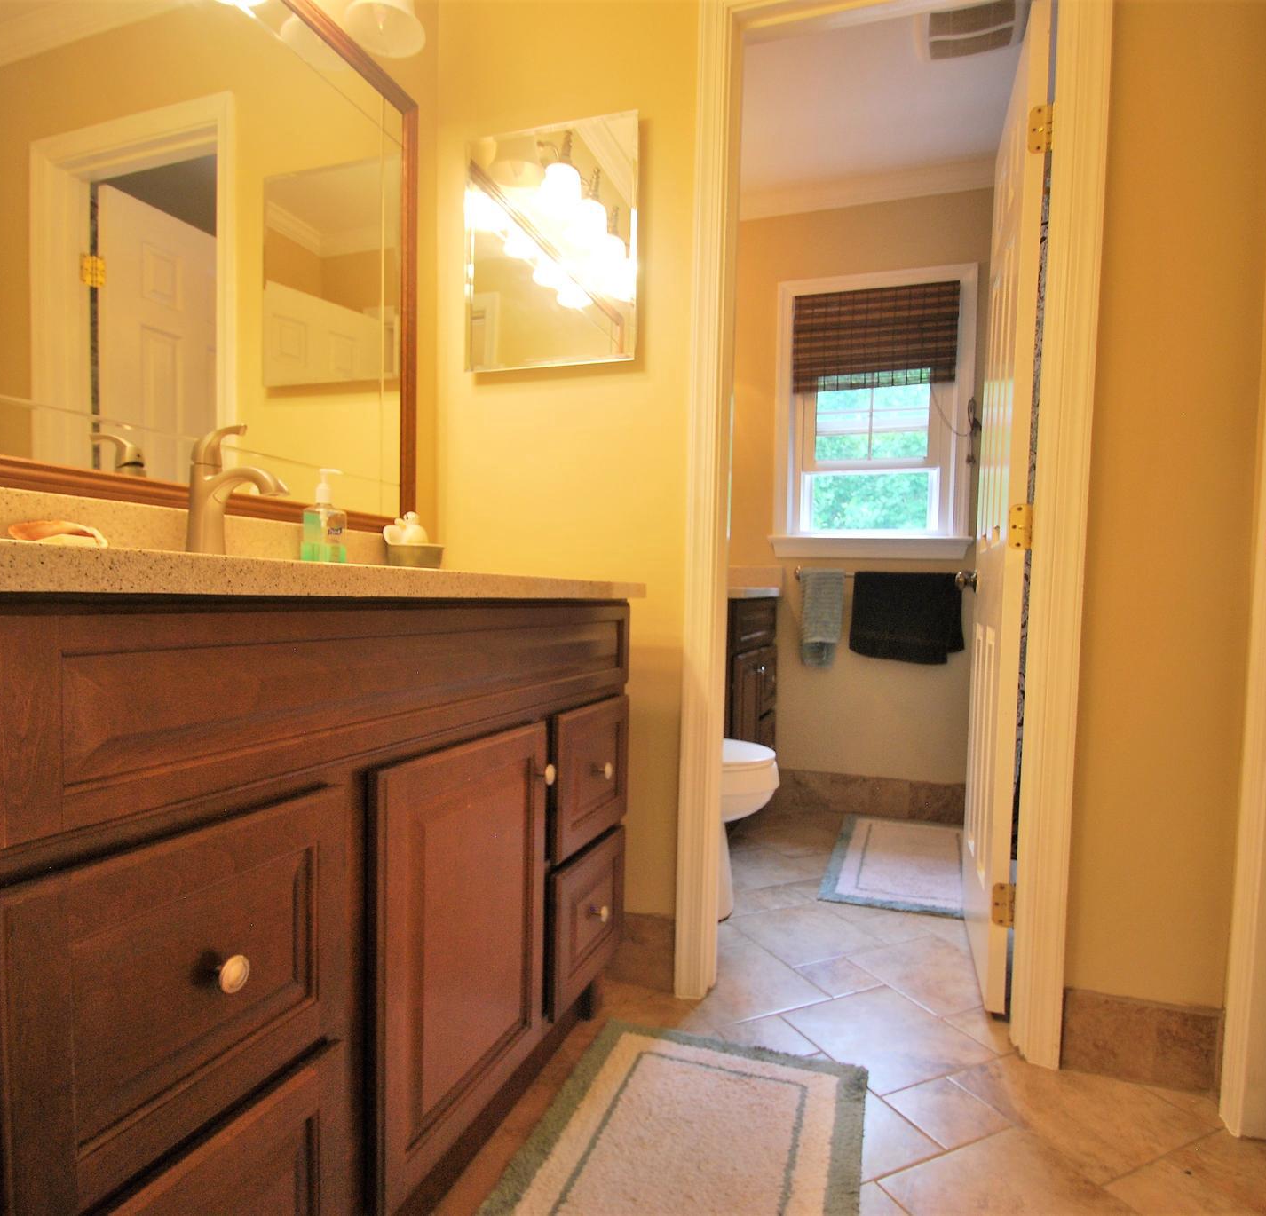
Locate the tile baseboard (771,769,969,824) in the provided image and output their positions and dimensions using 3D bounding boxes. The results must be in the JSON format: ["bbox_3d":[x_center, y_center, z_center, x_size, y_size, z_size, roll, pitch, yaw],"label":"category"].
[{"bbox_3d":[0.940,0.736,2.943,0.800,0.153,0.015,2,2,20],"label":"tile baseboard"}]

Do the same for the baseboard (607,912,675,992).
[{"bbox_3d":[0.017,0.754,1.666,0.160,0.150,0.015,2,2,20],"label":"baseboard"}]

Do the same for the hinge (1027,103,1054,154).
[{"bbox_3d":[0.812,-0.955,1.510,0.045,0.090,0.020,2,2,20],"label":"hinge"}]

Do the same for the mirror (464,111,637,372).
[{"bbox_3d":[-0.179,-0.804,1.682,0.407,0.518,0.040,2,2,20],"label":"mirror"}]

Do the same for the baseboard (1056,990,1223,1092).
[{"bbox_3d":[0.906,0.770,1.350,0.245,0.148,0.015,2,2,20],"label":"baseboard"}]

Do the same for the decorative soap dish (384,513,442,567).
[{"bbox_3d":[-0.467,-0.139,1.625,0.080,0.128,0.100,2,2,20],"label":"decorative soap dish"}]

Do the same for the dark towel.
[{"bbox_3d":[1.018,0.037,2.824,0.415,0.335,0.060,2,2,20],"label":"dark towel"}]

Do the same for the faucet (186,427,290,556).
[{"bbox_3d":[-0.579,-0.168,1.119,0.175,0.207,0.053,2,2,20],"label":"faucet"}]

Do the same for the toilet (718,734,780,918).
[{"bbox_3d":[0.038,0.435,2.174,0.750,0.760,0.440,2,2,20],"label":"toilet"}]

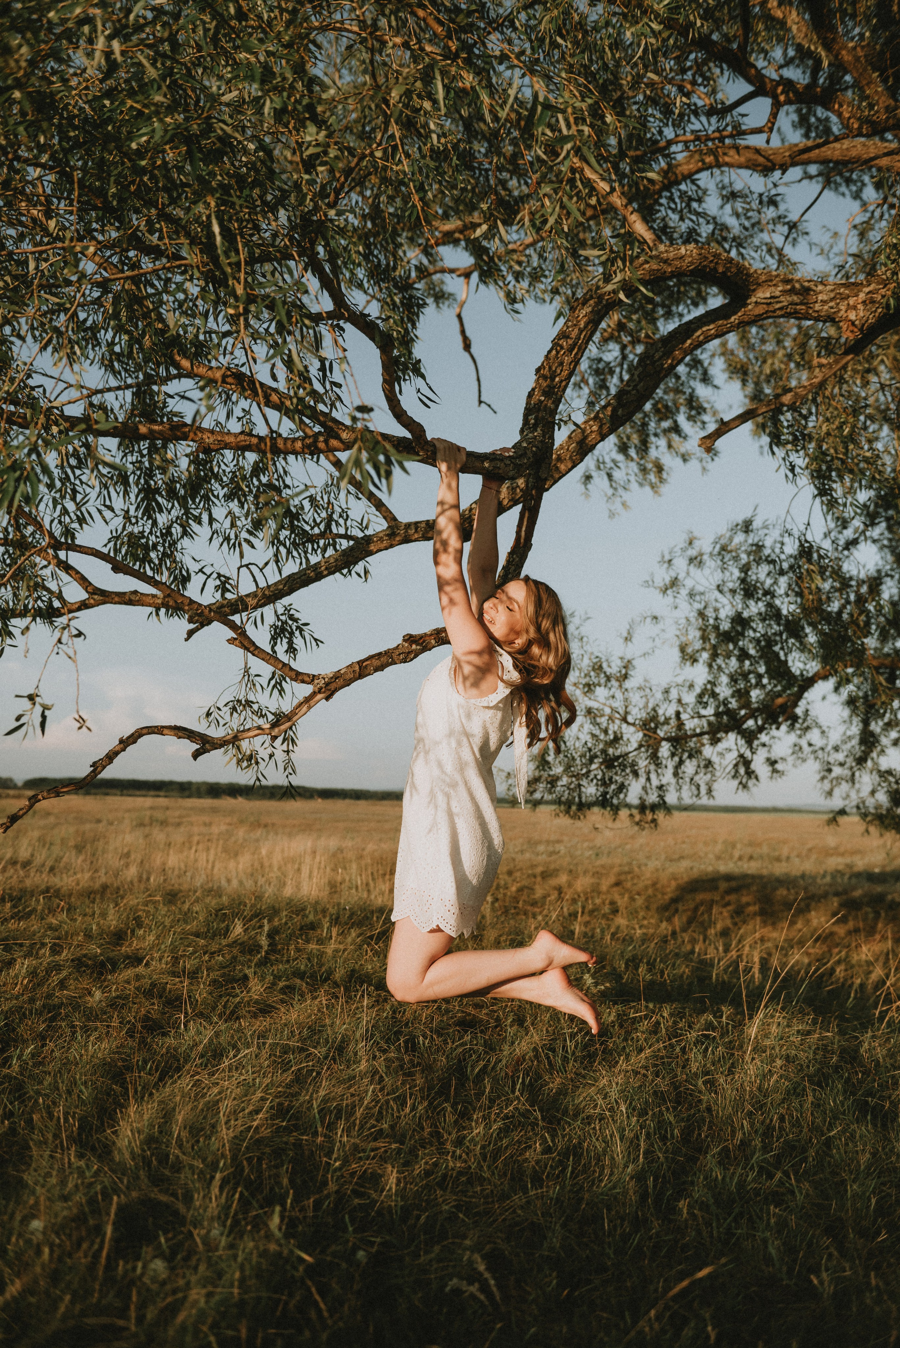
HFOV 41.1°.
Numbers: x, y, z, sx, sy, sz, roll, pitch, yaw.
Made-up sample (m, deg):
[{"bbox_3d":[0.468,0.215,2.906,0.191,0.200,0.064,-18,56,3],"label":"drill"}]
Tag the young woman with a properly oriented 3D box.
[{"bbox_3d":[0.120,0.176,3.420,0.560,1.620,0.430,0,-6,7],"label":"young woman"}]

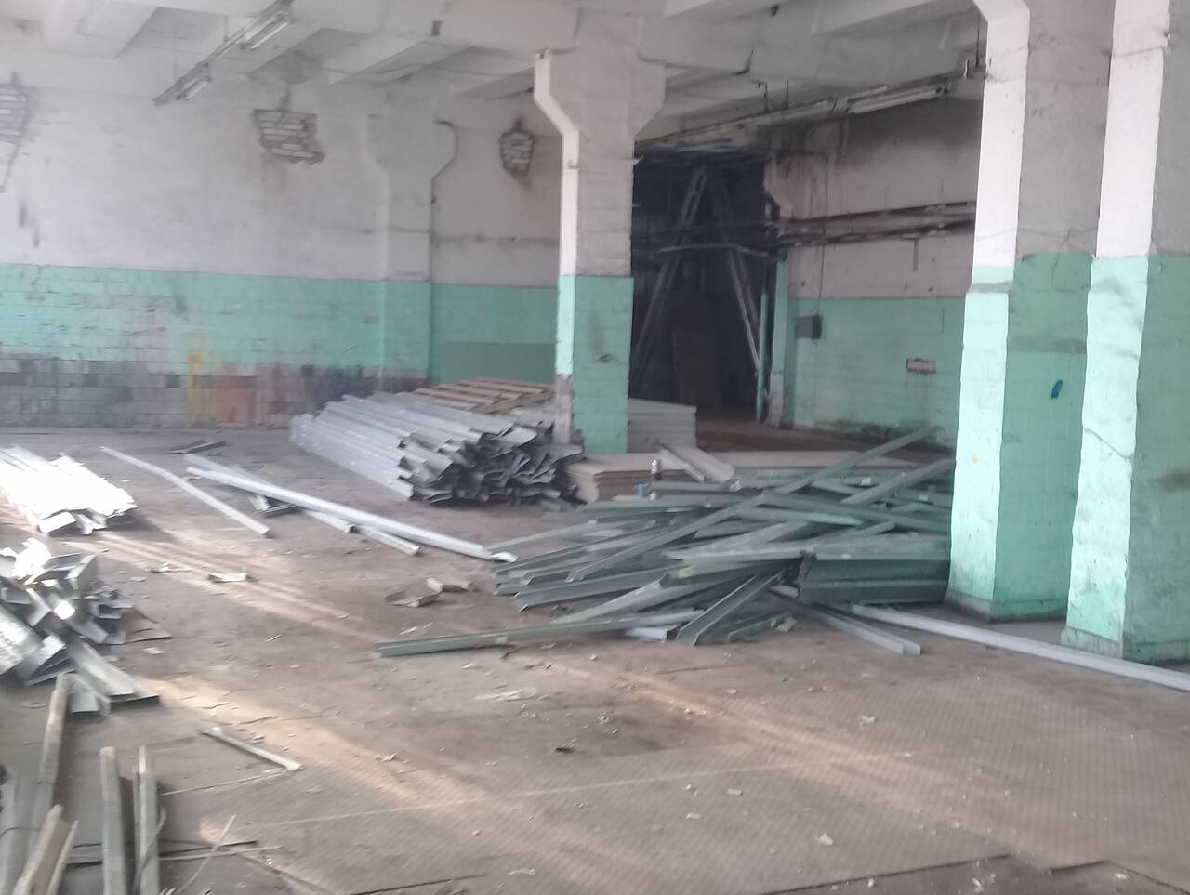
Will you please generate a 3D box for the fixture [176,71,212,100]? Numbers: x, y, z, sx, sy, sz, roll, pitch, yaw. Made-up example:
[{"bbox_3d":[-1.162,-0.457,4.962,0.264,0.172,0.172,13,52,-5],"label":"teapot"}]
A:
[{"bbox_3d":[-4.133,-3.723,14.646,0.145,0.130,1.500,-1,6,-25],"label":"fixture"}]

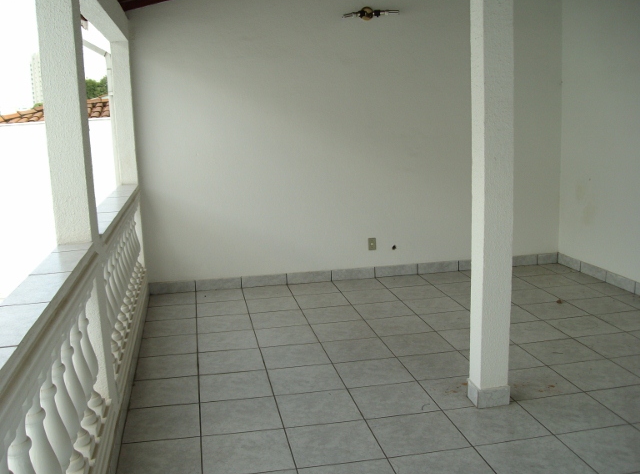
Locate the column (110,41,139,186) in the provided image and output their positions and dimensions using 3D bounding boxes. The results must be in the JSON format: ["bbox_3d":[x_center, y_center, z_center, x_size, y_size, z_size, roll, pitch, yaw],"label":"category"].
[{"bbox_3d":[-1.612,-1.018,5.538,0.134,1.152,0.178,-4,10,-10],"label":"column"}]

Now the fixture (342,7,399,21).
[{"bbox_3d":[0.446,-1.937,5.794,0.503,0.117,0.124,-4,10,-10],"label":"fixture"}]

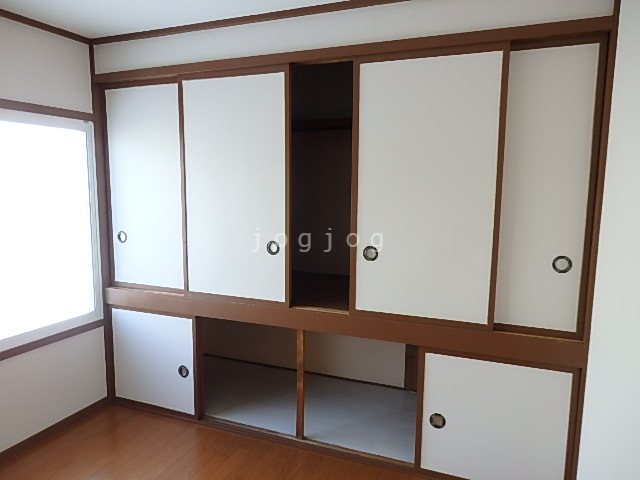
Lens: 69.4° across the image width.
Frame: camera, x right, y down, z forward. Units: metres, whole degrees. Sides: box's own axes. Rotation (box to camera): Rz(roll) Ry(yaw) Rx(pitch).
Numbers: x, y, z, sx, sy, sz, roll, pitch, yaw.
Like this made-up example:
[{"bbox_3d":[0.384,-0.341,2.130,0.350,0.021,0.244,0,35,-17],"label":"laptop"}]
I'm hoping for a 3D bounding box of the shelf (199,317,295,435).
[{"bbox_3d":[-0.275,0.724,2.962,0.644,0.610,0.759,3,7,22],"label":"shelf"}]

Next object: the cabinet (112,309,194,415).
[{"bbox_3d":[-0.939,0.711,3.099,0.647,0.608,0.521,3,7,22],"label":"cabinet"}]

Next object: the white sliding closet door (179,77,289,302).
[{"bbox_3d":[-0.460,-0.272,2.491,0.645,1.200,0.040,3,8,22],"label":"white sliding closet door"}]

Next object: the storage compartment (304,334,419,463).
[{"bbox_3d":[0.334,0.756,2.720,0.603,0.605,0.759,3,7,22],"label":"storage compartment"}]

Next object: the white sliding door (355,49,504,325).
[{"bbox_3d":[0.474,-0.219,2.113,0.645,1.200,0.040,3,8,22],"label":"white sliding door"}]

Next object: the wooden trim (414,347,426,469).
[{"bbox_3d":[0.485,0.820,2.260,0.034,0.621,0.030,3,7,22],"label":"wooden trim"}]

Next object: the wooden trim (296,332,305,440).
[{"bbox_3d":[-0.101,0.788,2.493,0.034,0.621,0.030,3,7,22],"label":"wooden trim"}]

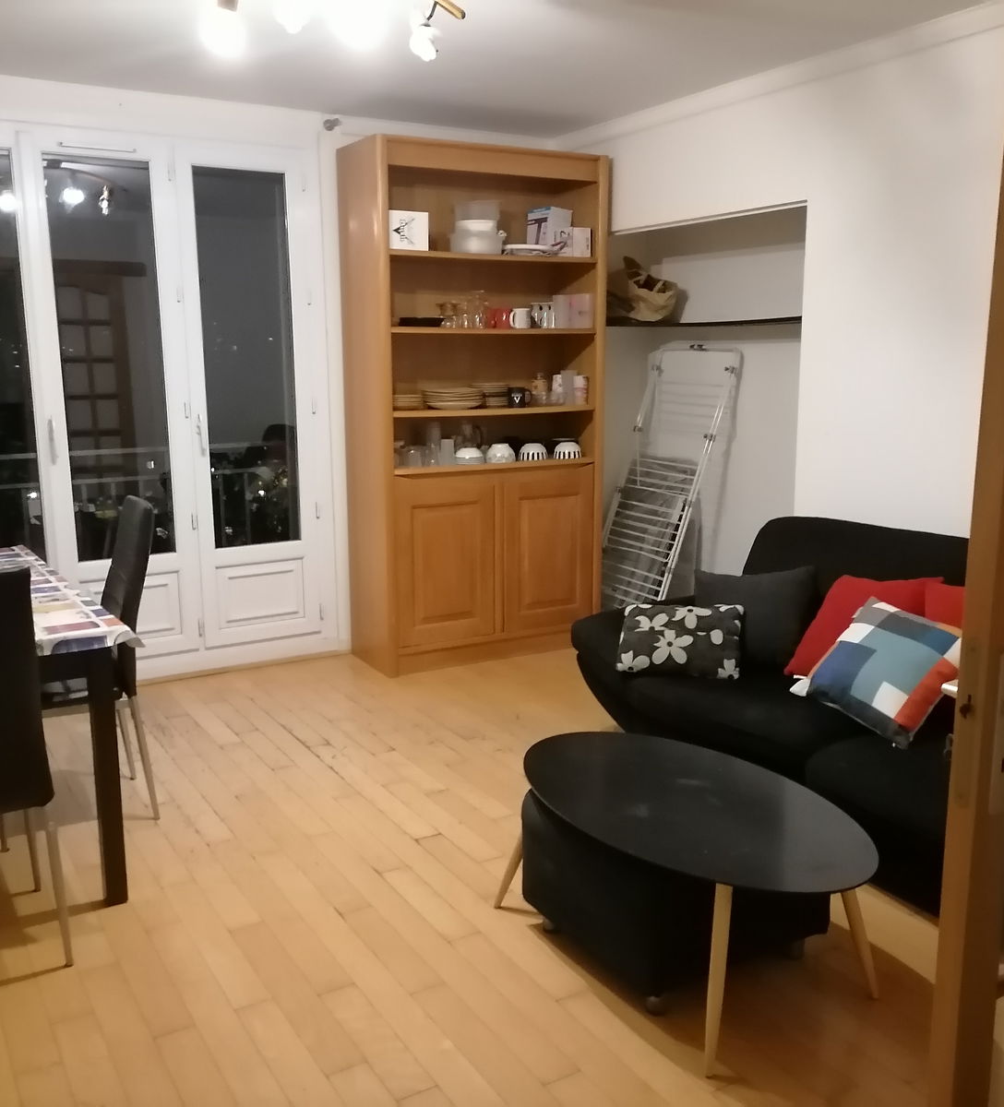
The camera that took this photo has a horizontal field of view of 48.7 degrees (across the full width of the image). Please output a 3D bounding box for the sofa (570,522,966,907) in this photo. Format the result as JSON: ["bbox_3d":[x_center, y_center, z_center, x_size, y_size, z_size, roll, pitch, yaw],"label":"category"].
[{"bbox_3d":[1.173,0.424,3.263,0.983,0.822,2.051,-7,12,-30],"label":"sofa"}]

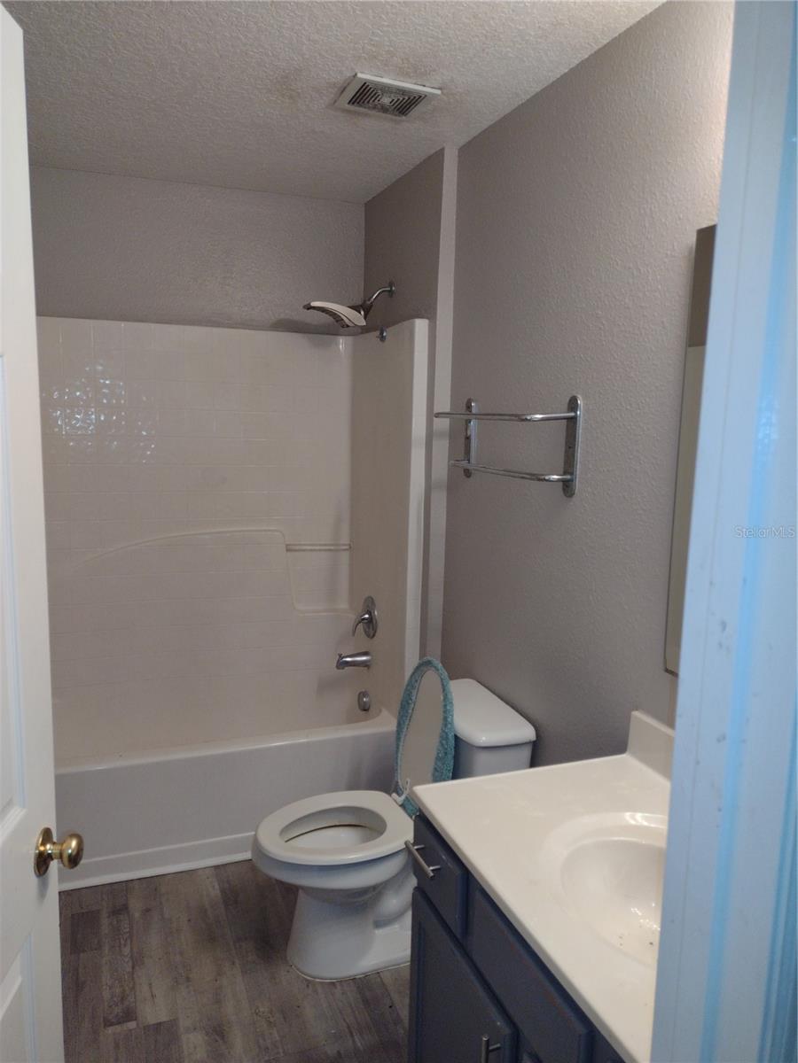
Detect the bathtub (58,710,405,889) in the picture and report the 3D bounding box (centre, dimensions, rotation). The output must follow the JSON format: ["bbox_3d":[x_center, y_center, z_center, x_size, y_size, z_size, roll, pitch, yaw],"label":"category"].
[{"bbox_3d":[-0.774,0.878,3.149,1.520,0.400,0.800,-2,9,-20],"label":"bathtub"}]

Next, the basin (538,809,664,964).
[{"bbox_3d":[0.475,0.668,1.402,0.430,0.150,0.510,-2,9,-20],"label":"basin"}]

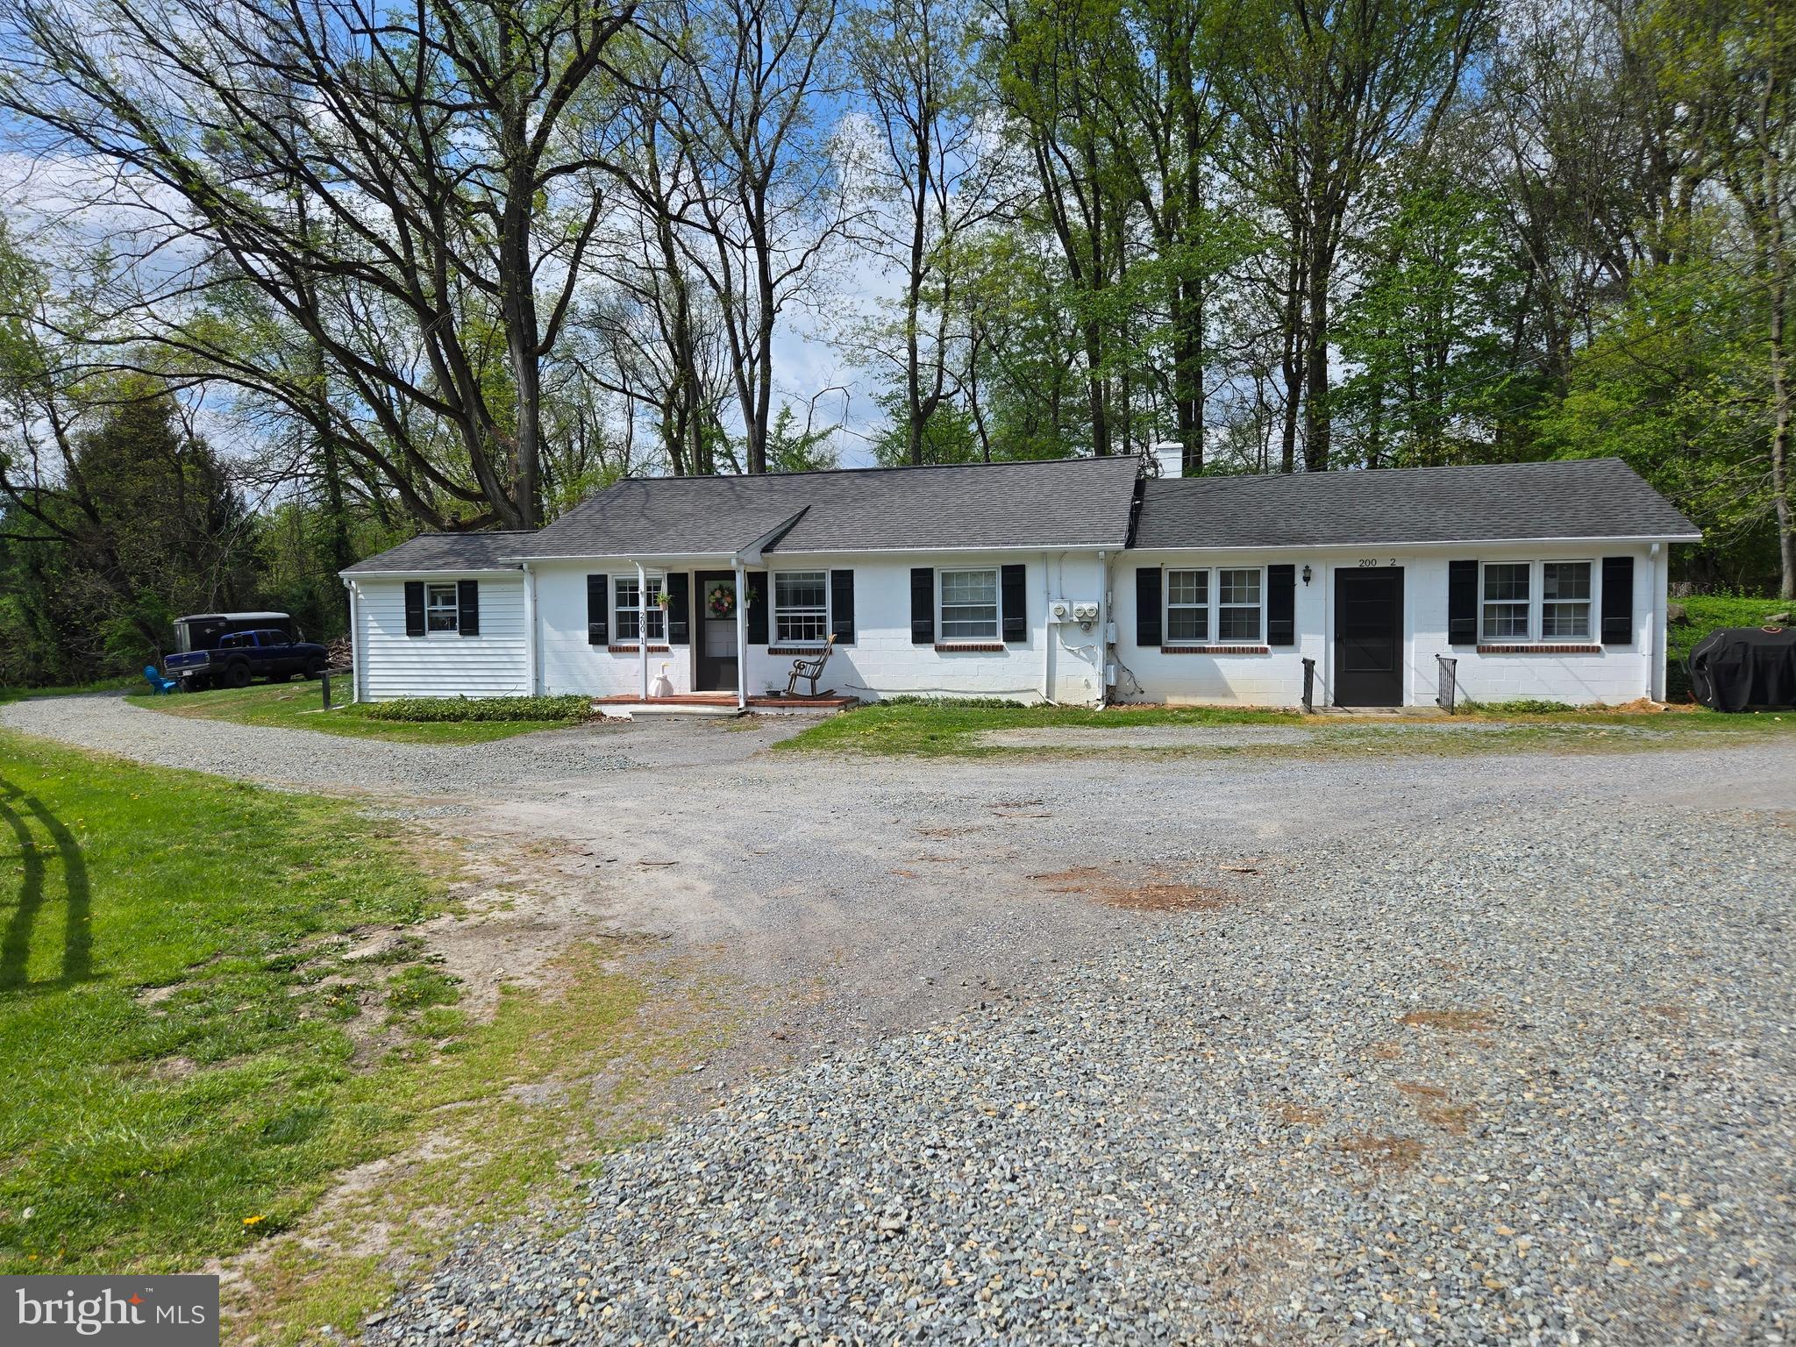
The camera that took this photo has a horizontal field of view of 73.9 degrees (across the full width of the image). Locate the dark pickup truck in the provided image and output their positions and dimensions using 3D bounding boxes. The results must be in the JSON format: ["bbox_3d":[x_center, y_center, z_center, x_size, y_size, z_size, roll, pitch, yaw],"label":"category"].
[{"bbox_3d":[-20.840,-0.491,38.566,1.860,1.790,5.180,-2,3,16],"label":"dark pickup truck"}]

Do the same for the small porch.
[{"bbox_3d":[-2.724,0.535,19.102,4.050,0.280,1.420,0,2,14],"label":"small porch"}]

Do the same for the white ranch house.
[{"bbox_3d":[1.579,-1.837,22.931,21.620,4.470,9.200,0,2,14],"label":"white ranch house"}]

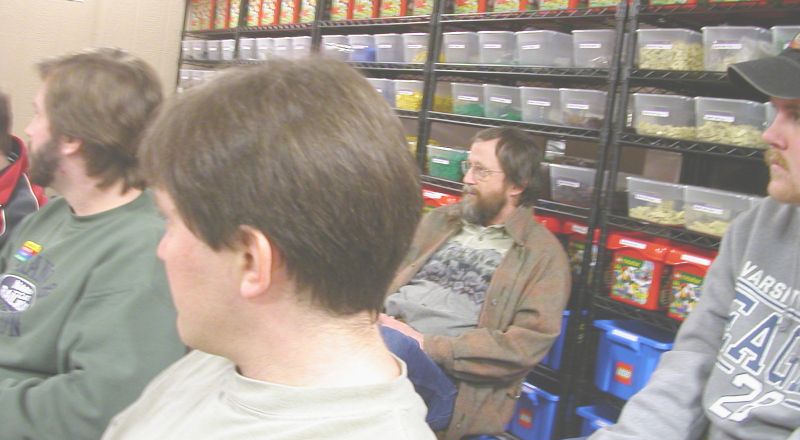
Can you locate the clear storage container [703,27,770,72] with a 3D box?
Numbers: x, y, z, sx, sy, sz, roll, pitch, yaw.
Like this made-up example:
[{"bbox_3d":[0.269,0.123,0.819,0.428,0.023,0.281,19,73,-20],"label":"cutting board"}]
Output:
[{"bbox_3d":[0.966,-0.429,2.239,0.320,0.114,0.190,1,9,-33],"label":"clear storage container"}]

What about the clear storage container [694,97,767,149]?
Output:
[{"bbox_3d":[0.960,-0.255,2.287,0.320,0.110,0.186,1,9,-34],"label":"clear storage container"}]

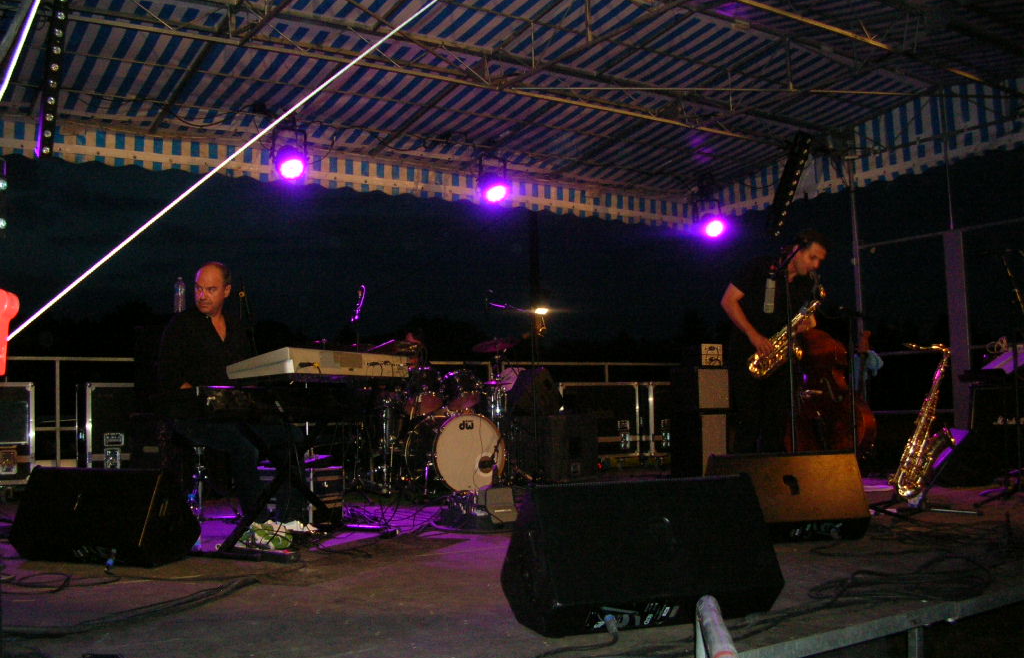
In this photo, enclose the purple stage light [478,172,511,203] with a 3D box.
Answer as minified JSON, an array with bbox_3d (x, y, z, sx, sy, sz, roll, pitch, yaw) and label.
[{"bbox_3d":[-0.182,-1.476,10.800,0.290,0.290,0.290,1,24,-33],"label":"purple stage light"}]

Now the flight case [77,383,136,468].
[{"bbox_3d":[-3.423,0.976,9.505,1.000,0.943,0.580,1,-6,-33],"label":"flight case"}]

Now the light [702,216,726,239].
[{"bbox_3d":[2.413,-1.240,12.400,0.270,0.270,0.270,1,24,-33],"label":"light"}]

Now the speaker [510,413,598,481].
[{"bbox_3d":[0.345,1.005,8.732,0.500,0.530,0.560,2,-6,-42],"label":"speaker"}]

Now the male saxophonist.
[{"bbox_3d":[1.481,0.223,5.872,0.480,1.554,0.530,-6,-6,41],"label":"male saxophonist"}]

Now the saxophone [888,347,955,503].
[{"bbox_3d":[2.144,0.472,5.400,0.380,0.820,0.210,15,-5,6],"label":"saxophone"}]

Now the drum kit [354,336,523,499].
[{"bbox_3d":[-0.595,0.642,7.866,1.220,1.170,1.100,1,-6,-33],"label":"drum kit"}]

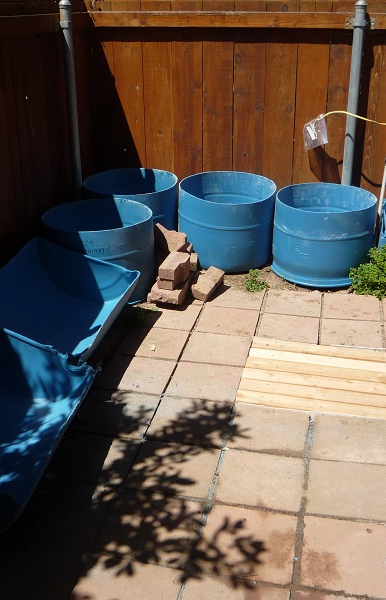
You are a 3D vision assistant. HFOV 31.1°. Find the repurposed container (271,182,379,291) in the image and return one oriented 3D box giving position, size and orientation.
[{"bbox_3d":[0.792,-0.400,4.190,0.605,0.455,0.605,4,24,11],"label":"repurposed container"}]

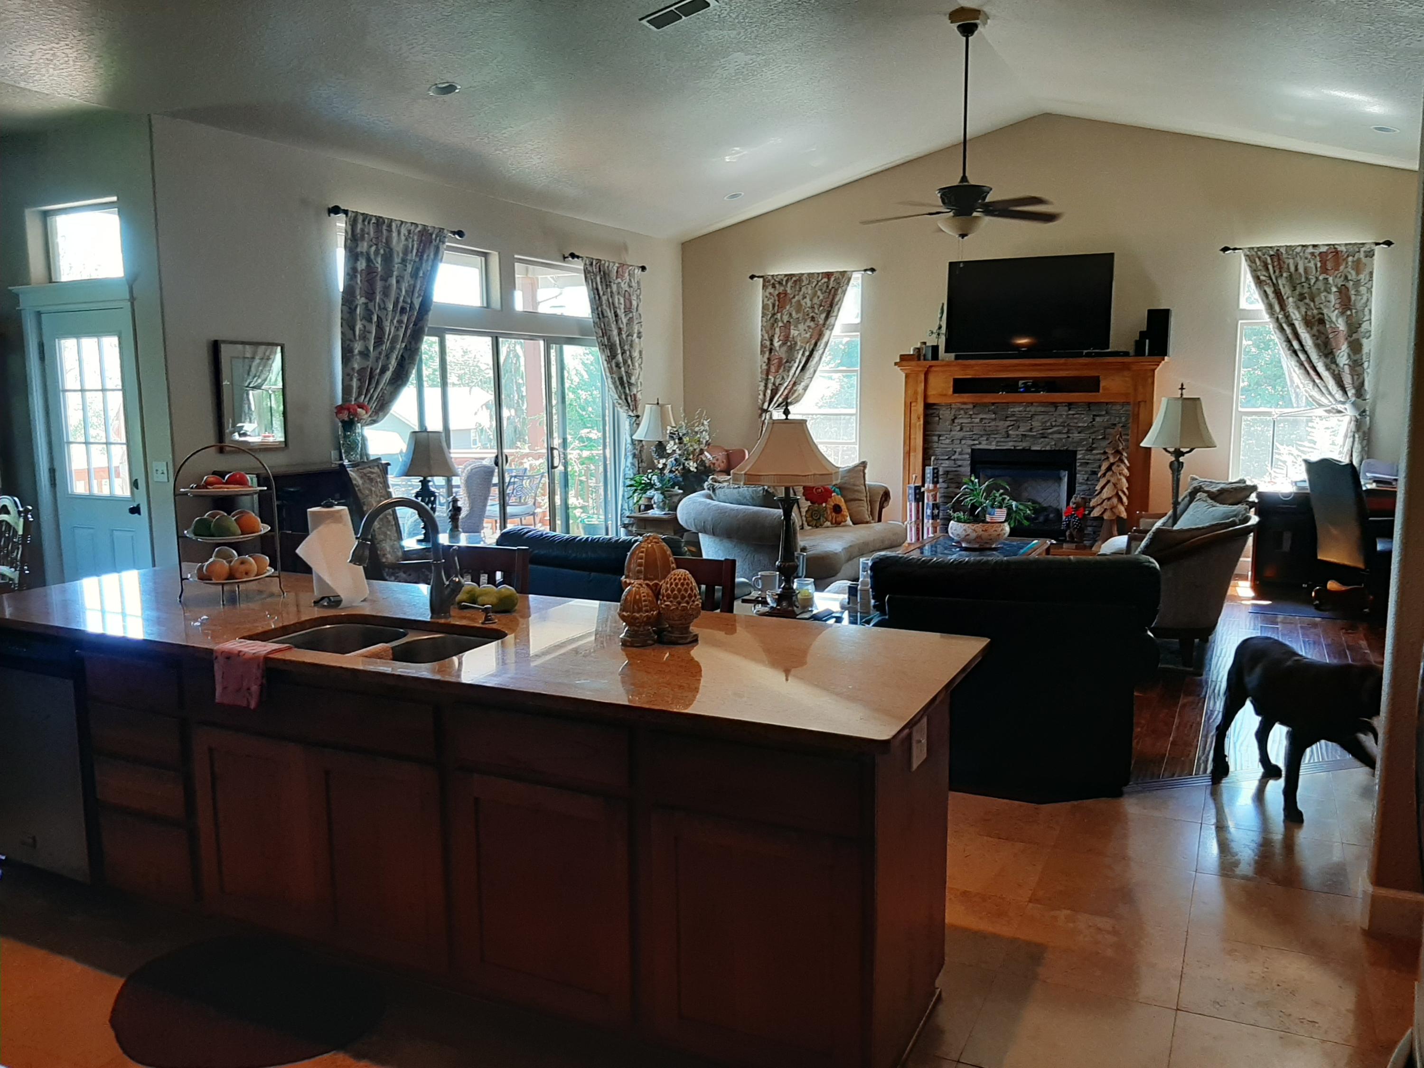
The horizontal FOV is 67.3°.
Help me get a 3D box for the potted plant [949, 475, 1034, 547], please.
[{"bbox_3d":[2.009,-0.172,7.766,0.620,0.510,0.560,3,9,26],"label":"potted plant"}]

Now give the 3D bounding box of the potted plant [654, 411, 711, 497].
[{"bbox_3d":[-0.245,-0.643,8.900,0.480,0.800,0.440,-1,8,0],"label":"potted plant"}]

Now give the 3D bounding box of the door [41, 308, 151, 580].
[{"bbox_3d":[-3.571,-0.269,6.281,0.820,2.050,0.060,3,9,26],"label":"door"}]

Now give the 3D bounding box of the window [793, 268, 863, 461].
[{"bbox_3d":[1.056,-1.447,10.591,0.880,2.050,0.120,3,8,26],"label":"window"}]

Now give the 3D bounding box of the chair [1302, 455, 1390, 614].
[{"bbox_3d":[4.661,0.004,7.581,0.660,1.080,0.620,-2,8,-10],"label":"chair"}]

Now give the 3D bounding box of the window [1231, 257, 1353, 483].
[{"bbox_3d":[4.754,-1.253,8.747,0.880,2.020,0.120,3,8,26],"label":"window"}]

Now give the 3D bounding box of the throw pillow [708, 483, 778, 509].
[{"bbox_3d":[0.218,-0.177,7.900,0.520,0.460,0.200,3,21,26],"label":"throw pillow"}]

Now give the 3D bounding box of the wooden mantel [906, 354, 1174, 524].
[{"bbox_3d":[2.804,-0.637,9.559,2.270,1.796,0.400,3,8,26],"label":"wooden mantel"}]

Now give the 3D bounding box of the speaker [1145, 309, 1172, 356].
[{"bbox_3d":[3.717,-1.681,8.907,0.175,0.405,0.200,3,9,26],"label":"speaker"}]

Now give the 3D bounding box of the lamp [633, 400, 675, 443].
[{"bbox_3d":[-0.467,-0.717,9.257,0.412,0.880,0.412,3,8,26],"label":"lamp"}]

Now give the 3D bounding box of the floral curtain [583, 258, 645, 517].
[{"bbox_3d":[-0.879,-1.171,9.921,0.150,2.600,1.050,3,9,26],"label":"floral curtain"}]

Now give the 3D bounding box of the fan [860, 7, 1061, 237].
[{"bbox_3d":[1.619,-2.623,6.861,1.360,1.402,1.360,3,8,26],"label":"fan"}]

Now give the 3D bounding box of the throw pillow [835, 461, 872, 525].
[{"bbox_3d":[1.126,-0.336,8.837,0.470,0.480,0.170,-1,-7,-3],"label":"throw pillow"}]

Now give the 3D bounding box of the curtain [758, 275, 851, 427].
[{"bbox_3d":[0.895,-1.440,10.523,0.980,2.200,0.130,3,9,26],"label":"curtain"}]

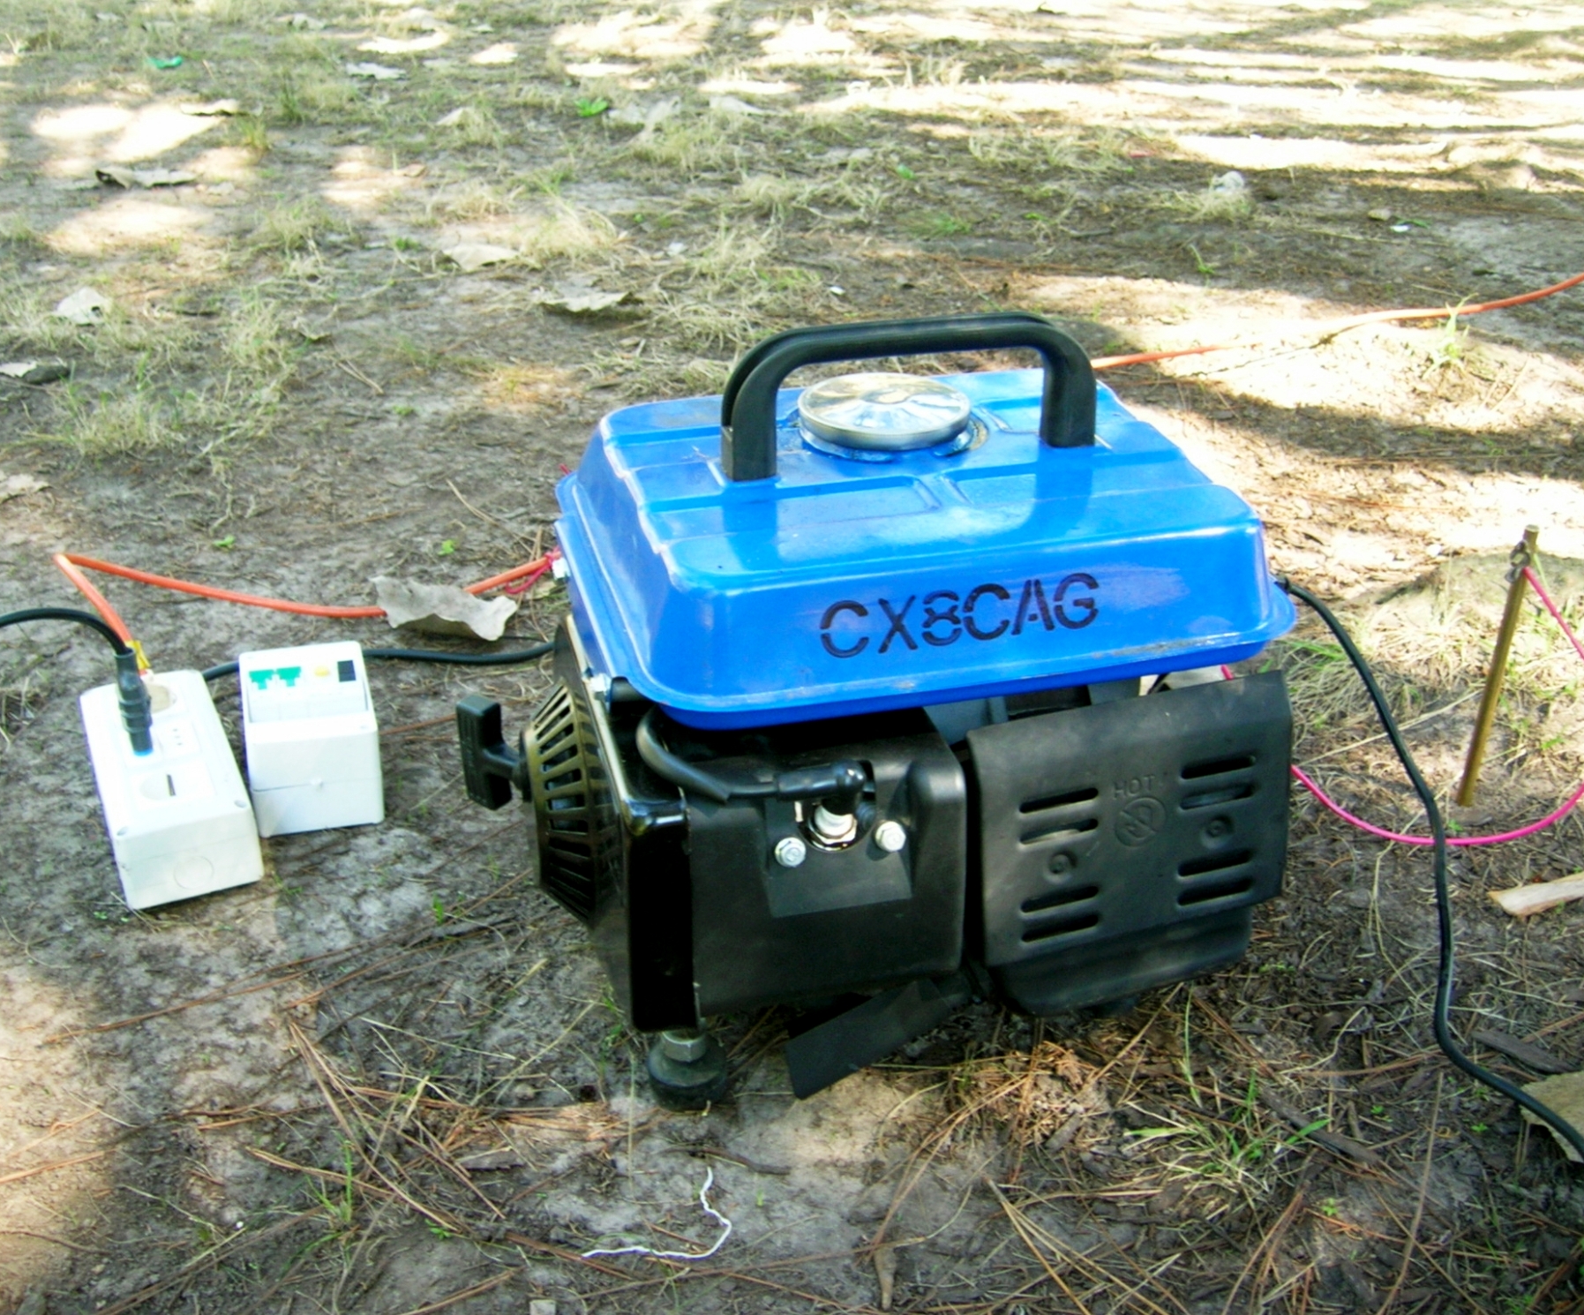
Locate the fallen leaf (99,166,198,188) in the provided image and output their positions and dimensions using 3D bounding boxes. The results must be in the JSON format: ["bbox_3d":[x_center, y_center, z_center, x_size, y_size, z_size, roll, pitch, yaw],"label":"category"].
[{"bbox_3d":[-0.858,-0.640,2.495,0.131,0.020,0.065,-9,30,-17],"label":"fallen leaf"}]

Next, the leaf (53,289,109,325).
[{"bbox_3d":[-0.773,-0.383,2.034,0.060,0.024,0.055,-9,31,-17],"label":"leaf"}]

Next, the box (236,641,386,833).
[{"bbox_3d":[-0.309,0.051,1.210,0.077,0.067,0.118,-8,30,-14],"label":"box"}]

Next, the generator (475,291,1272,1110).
[{"bbox_3d":[0.028,-0.011,0.987,0.404,0.332,0.327,-7,30,-13],"label":"generator"}]

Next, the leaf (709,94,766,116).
[{"bbox_3d":[-0.085,-0.843,2.862,0.085,0.020,0.070,-1,29,-1],"label":"leaf"}]

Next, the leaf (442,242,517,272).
[{"bbox_3d":[-0.371,-0.477,2.217,0.088,0.018,0.058,-4,29,-8],"label":"leaf"}]

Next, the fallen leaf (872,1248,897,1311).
[{"bbox_3d":[0.043,0.285,0.862,0.011,0.006,0.035,1,29,1],"label":"fallen leaf"}]

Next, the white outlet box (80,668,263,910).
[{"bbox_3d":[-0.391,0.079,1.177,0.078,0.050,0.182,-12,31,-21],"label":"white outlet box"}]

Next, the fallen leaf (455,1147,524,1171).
[{"bbox_3d":[-0.149,0.248,0.925,0.033,0.006,0.013,-2,29,-4],"label":"fallen leaf"}]

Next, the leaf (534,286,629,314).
[{"bbox_3d":[-0.230,-0.391,2.048,0.102,0.018,0.055,-3,29,-6],"label":"leaf"}]

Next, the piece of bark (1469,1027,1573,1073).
[{"bbox_3d":[0.390,0.210,1.002,0.050,0.007,0.015,15,32,24],"label":"piece of bark"}]

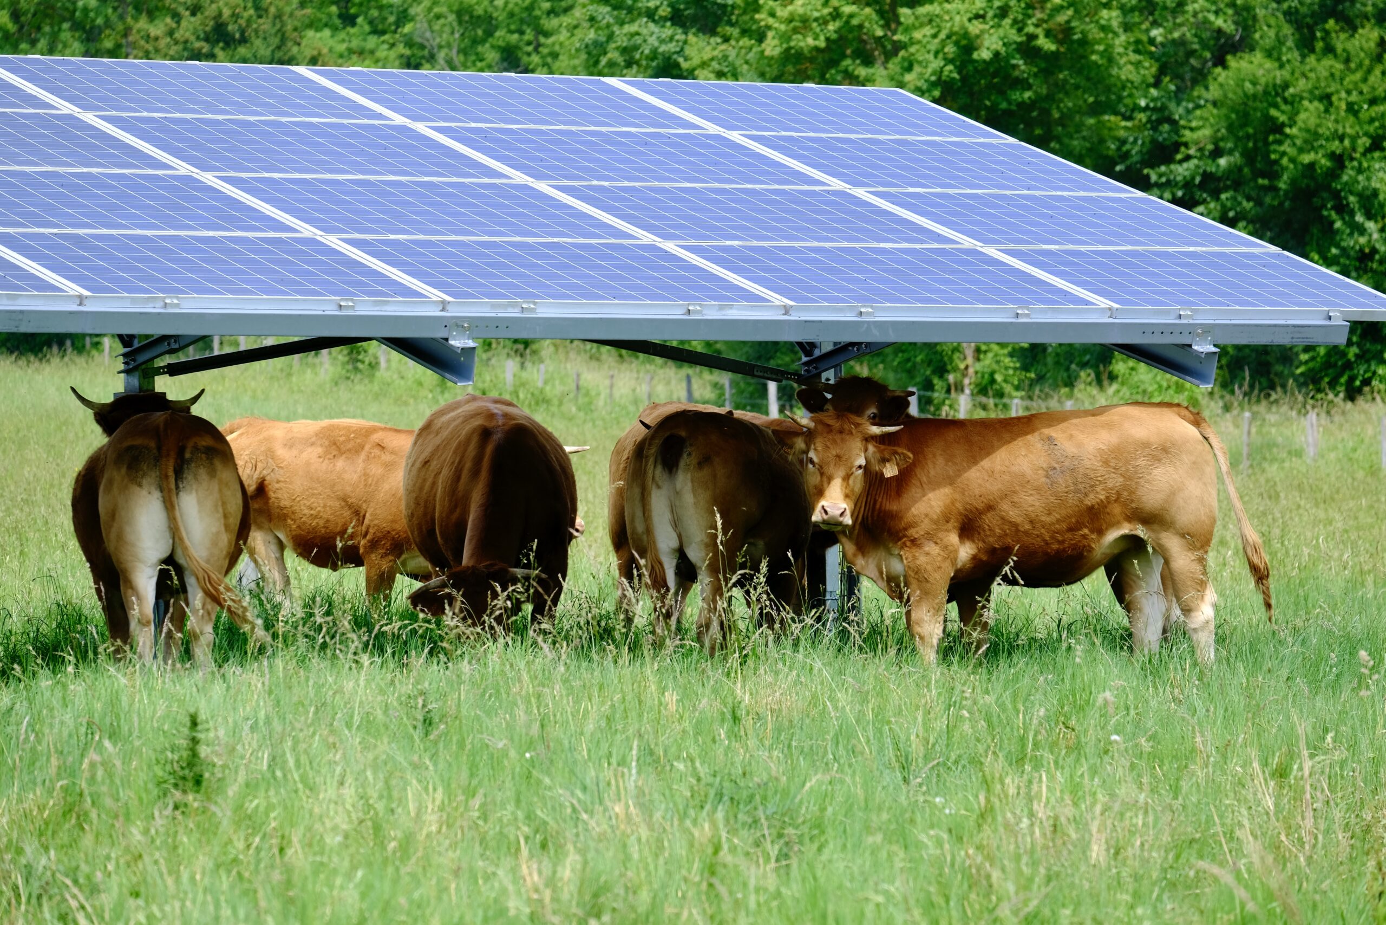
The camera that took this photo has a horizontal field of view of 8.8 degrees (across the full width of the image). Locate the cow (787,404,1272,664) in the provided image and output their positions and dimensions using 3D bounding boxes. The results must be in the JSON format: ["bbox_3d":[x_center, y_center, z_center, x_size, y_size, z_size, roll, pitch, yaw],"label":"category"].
[{"bbox_3d":[1.417,0.330,38.189,2.050,1.170,0.680,0,1,-6],"label":"cow"}]

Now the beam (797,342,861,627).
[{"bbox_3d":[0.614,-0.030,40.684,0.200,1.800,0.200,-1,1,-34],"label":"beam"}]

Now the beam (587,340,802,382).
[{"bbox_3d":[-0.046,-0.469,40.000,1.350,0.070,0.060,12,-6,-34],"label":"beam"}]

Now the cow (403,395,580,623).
[{"bbox_3d":[-0.934,0.274,40.989,0.780,1.180,2.000,0,1,3],"label":"cow"}]

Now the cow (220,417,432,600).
[{"bbox_3d":[-1.453,0.271,44.190,1.850,1.070,0.660,0,1,-12],"label":"cow"}]

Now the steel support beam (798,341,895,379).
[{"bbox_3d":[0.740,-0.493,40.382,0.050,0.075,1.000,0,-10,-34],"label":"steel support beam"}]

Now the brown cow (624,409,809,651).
[{"bbox_3d":[0.134,0.317,39.189,0.730,1.160,1.820,0,1,19],"label":"brown cow"}]

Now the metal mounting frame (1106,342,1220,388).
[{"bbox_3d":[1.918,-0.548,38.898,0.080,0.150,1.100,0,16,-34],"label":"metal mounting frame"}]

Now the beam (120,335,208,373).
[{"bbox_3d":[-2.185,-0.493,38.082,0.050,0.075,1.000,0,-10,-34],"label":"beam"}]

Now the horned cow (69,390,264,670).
[{"bbox_3d":[-2.226,0.306,37.289,0.750,1.250,1.950,0,1,-7],"label":"horned cow"}]

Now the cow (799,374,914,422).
[{"bbox_3d":[1.383,0.260,39.589,1.900,1.260,0.660,0,1,-18],"label":"cow"}]

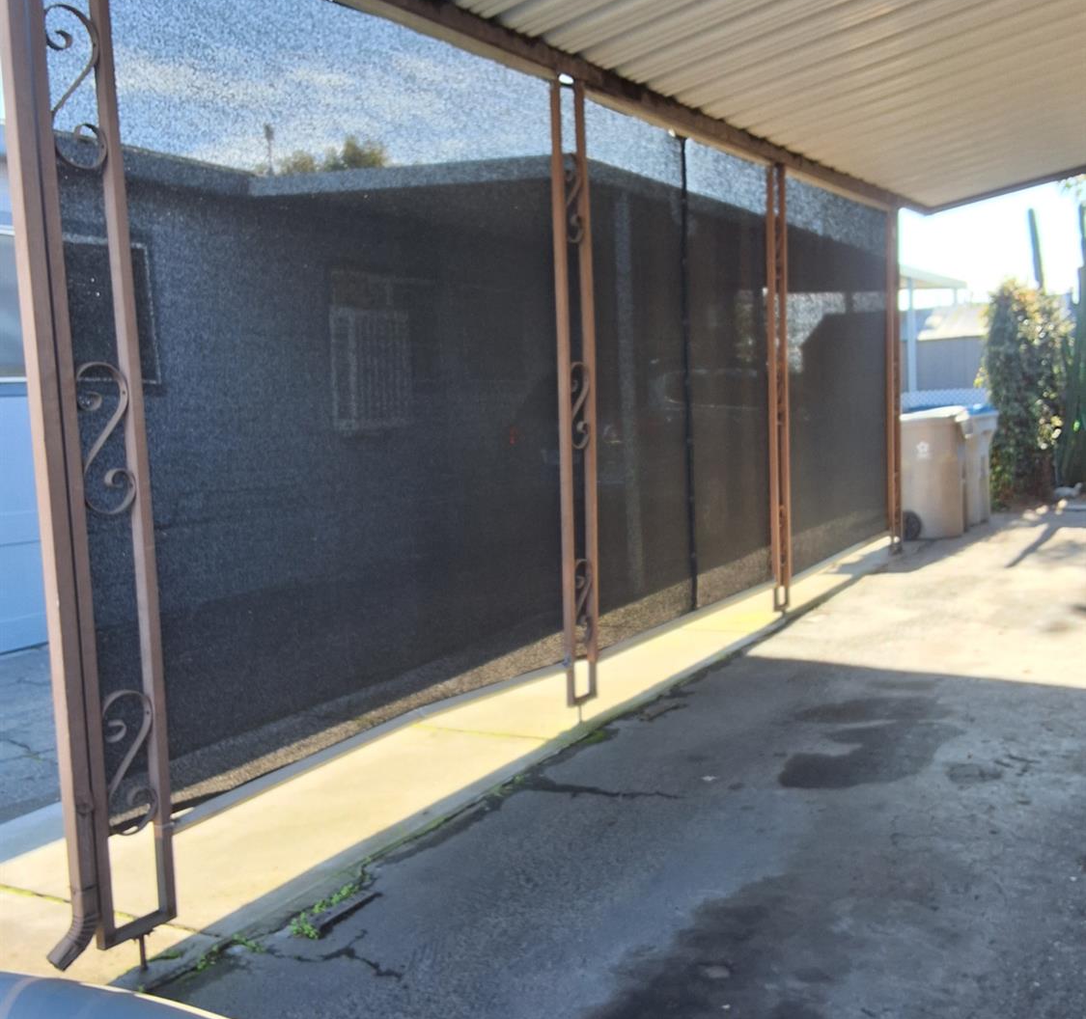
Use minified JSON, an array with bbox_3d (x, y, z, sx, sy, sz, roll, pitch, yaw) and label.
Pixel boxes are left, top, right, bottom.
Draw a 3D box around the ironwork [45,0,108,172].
[{"bbox_3d":[-1.159,-1.047,2.910,0.024,0.400,0.165,2,7,32],"label":"ironwork"}]

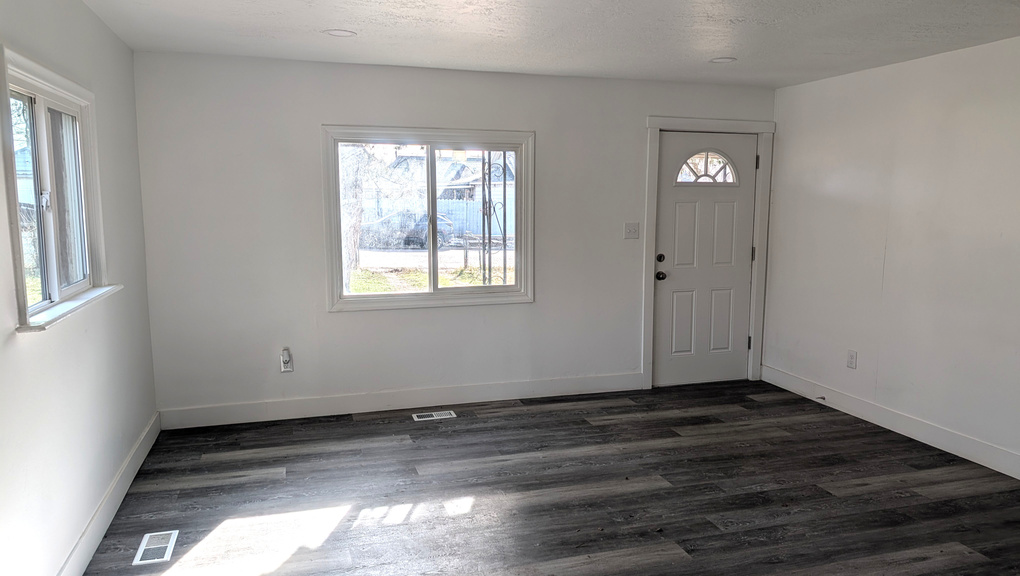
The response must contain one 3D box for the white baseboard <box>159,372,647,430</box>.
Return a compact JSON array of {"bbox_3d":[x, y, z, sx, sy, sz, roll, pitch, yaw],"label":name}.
[{"bbox_3d":[-0.616,0.818,5.187,3.560,0.135,0.022,-2,8,-17],"label":"white baseboard"}]

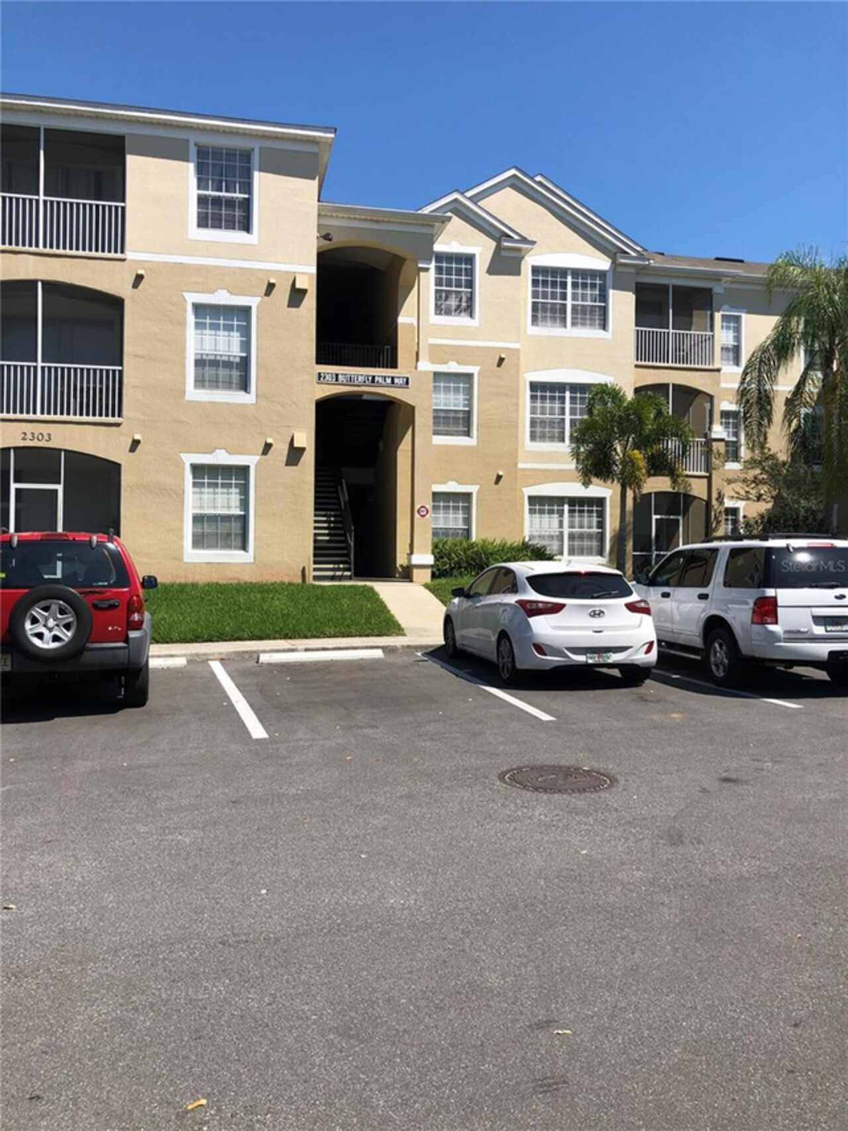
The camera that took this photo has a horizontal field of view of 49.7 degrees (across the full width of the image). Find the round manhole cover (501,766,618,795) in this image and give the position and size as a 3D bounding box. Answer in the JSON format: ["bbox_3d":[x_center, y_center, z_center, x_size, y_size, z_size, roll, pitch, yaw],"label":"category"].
[{"bbox_3d":[0.943,1.495,6.400,0.830,0.040,0.830,1,1,0],"label":"round manhole cover"}]

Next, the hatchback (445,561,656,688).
[{"bbox_3d":[1.520,0.685,12.430,1.800,1.470,4.300,0,1,-13],"label":"hatchback"}]

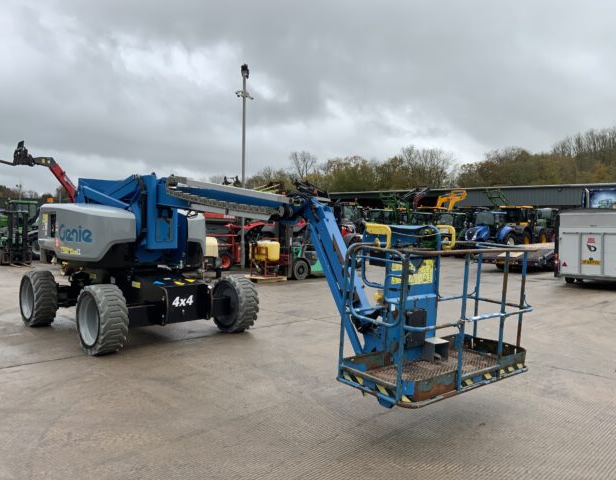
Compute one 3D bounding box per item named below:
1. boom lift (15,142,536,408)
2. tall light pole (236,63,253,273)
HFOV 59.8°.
[{"bbox_3d":[-1.250,0.230,7.150,7.500,2.450,2.620,2,2,45],"label":"boom lift"},{"bbox_3d":[-2.340,-2.688,19.901,0.600,7.580,0.500,1,1,6],"label":"tall light pole"}]

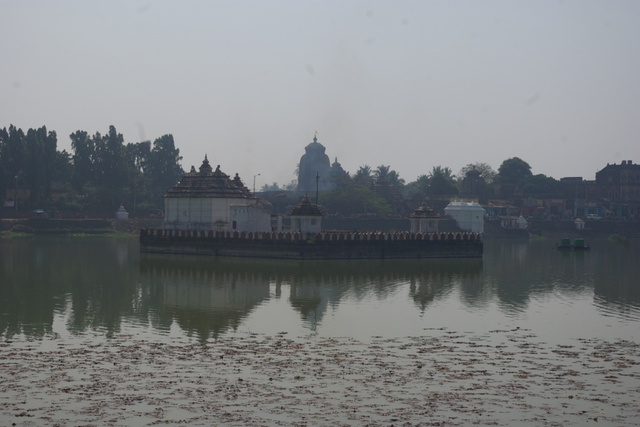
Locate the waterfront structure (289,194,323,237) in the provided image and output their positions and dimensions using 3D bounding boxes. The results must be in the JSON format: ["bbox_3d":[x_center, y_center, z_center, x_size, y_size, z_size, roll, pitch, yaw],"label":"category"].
[{"bbox_3d":[-1.565,0.190,163.000,2.750,4.750,2.750,1,0,-40],"label":"waterfront structure"}]

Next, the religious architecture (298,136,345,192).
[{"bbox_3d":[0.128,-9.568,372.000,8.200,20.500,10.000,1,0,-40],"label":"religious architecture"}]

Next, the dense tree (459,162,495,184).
[{"bbox_3d":[41.914,-6.653,388.000,10.000,13.500,9.000,1,0,0],"label":"dense tree"}]

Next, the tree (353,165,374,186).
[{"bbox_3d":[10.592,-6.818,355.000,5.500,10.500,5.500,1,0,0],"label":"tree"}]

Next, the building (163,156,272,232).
[{"bbox_3d":[-12.313,-2.294,176.000,7.200,9.500,12.600,1,0,-40],"label":"building"}]

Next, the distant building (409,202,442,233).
[{"bbox_3d":[12.507,0.621,174.000,2.700,4.200,2.700,1,0,-40],"label":"distant building"}]

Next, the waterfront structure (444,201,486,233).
[{"bbox_3d":[34.311,0.947,345.000,5.200,8.000,8.600,1,0,-40],"label":"waterfront structure"}]

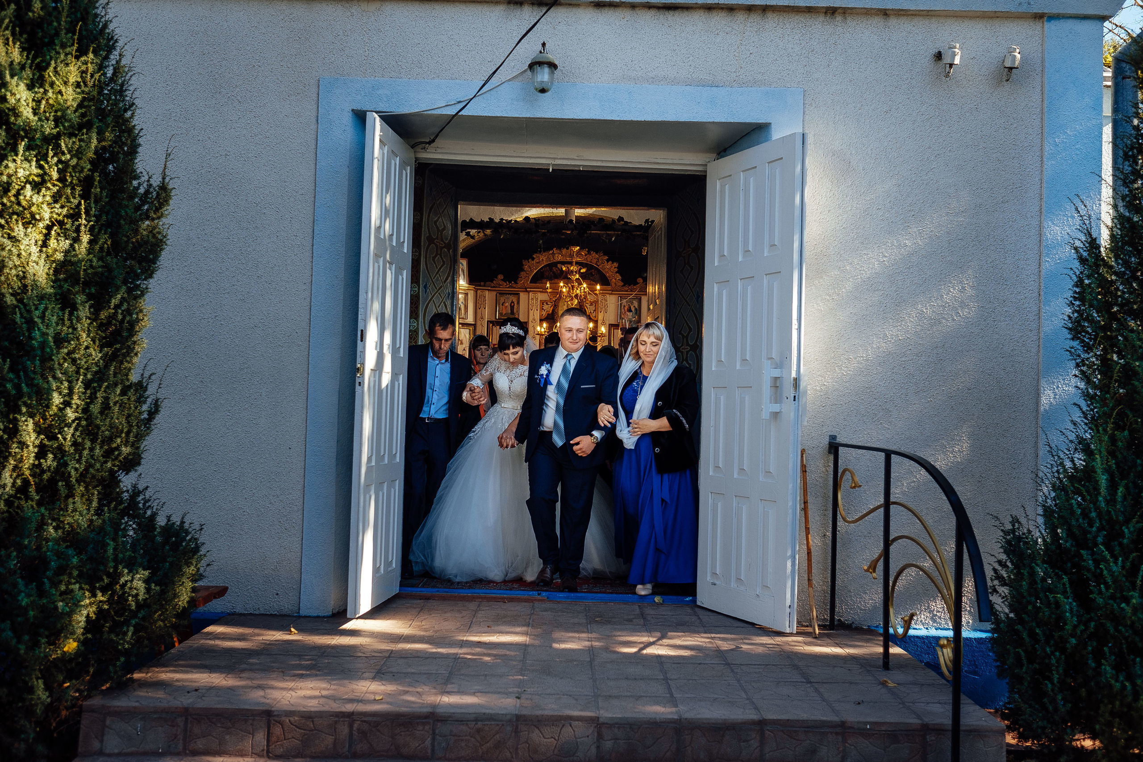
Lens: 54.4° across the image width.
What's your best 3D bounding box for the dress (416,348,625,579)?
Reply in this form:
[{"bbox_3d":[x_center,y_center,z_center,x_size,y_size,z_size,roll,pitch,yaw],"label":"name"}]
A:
[{"bbox_3d":[-0.351,0.569,7.633,1.470,1.474,1.140,2,-2,0],"label":"dress"}]

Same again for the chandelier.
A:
[{"bbox_3d":[0.010,-0.934,12.046,0.745,1.048,0.745,2,-2,0],"label":"chandelier"}]

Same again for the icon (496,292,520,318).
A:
[{"bbox_3d":[-0.824,-0.987,14.553,0.304,0.352,0.050,2,-2,0],"label":"icon"}]

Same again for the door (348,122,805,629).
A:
[{"bbox_3d":[0.047,-0.041,6.356,2.366,2.695,0.903,2,-2,0],"label":"door"}]

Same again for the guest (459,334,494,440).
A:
[{"bbox_3d":[-0.727,0.487,8.495,0.470,1.686,0.340,2,-2,0],"label":"guest"}]

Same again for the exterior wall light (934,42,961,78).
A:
[{"bbox_3d":[2.082,-1.771,6.140,0.130,0.190,0.150,2,-2,0],"label":"exterior wall light"}]

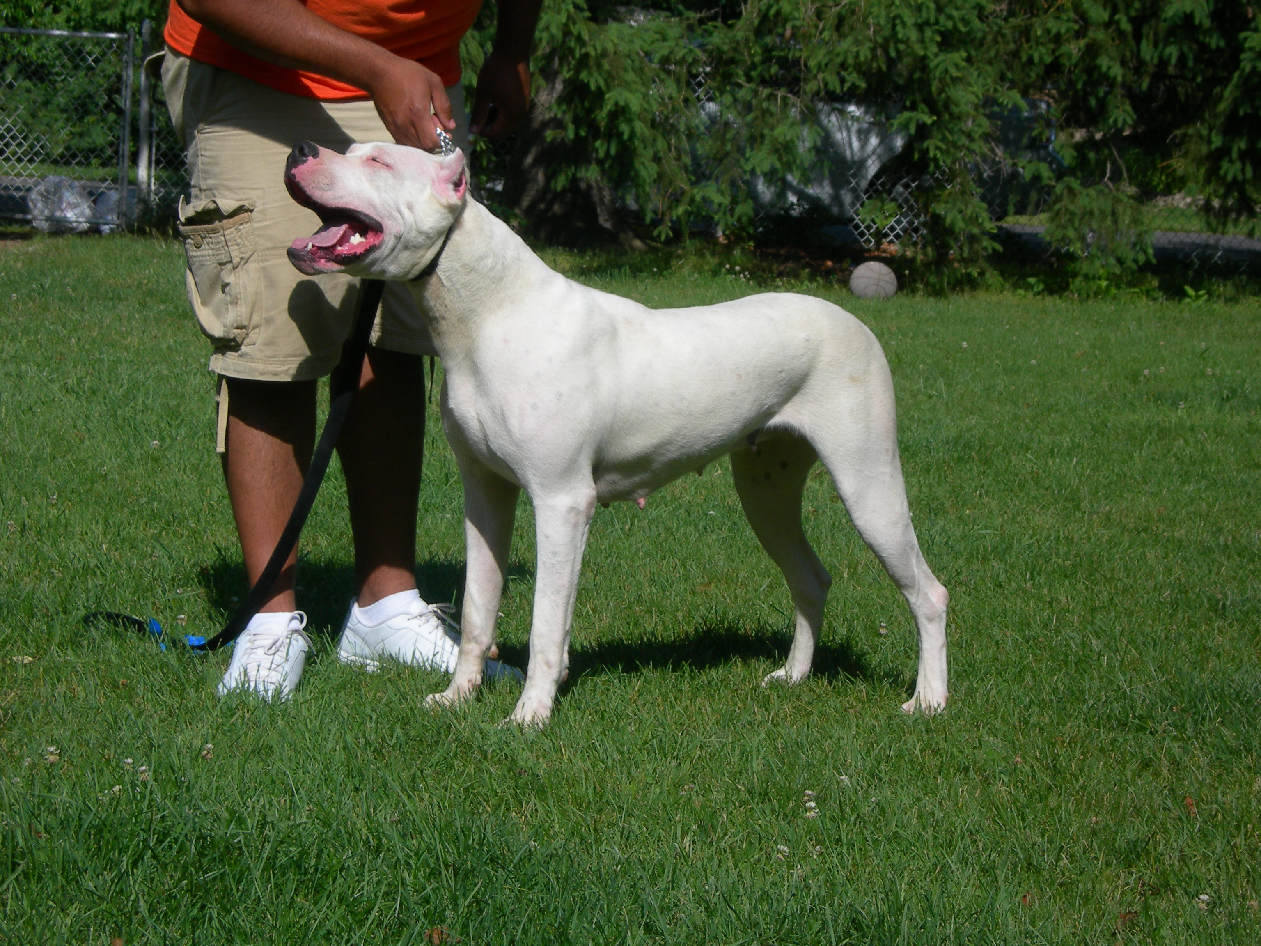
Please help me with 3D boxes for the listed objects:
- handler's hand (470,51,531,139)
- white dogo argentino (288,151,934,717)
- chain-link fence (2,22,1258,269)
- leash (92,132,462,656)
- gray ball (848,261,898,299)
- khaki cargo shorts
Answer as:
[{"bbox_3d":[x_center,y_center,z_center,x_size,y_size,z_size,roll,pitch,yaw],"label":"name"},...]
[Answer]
[{"bbox_3d":[-0.202,-0.584,6.420,0.095,0.140,0.095,4,5,17],"label":"handler's hand"},{"bbox_3d":[-0.008,-0.056,6.114,0.970,0.826,0.320,0,6,-28],"label":"white dogo argentino"},{"bbox_3d":[0.000,-1.979,25.695,7.900,1.250,0.080,2,5,-6],"label":"chain-link fence"},{"bbox_3d":[-0.551,-0.113,6.296,0.200,0.820,0.820,-2,7,-43],"label":"leash"},{"bbox_3d":[1.217,-0.938,20.750,0.240,0.240,0.240,3,5,0],"label":"gray ball"},{"bbox_3d":[-0.484,-0.392,6.370,0.440,0.560,0.340,0,6,-28],"label":"khaki cargo shorts"}]

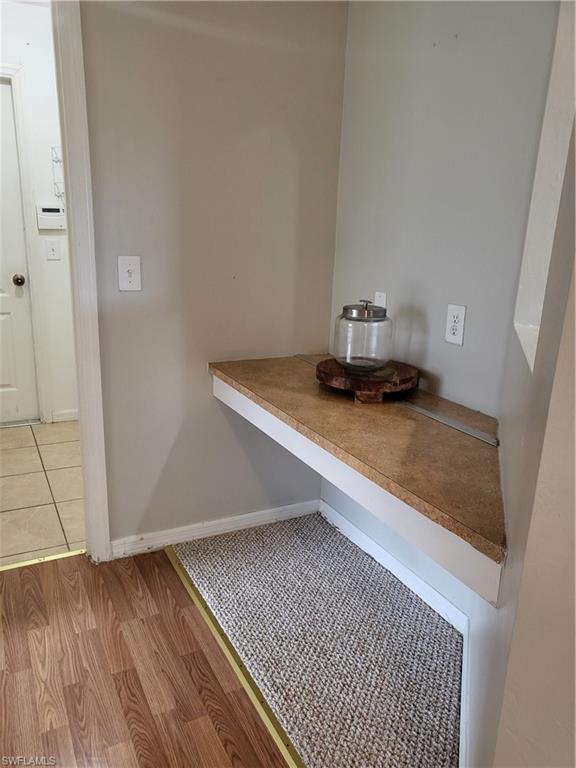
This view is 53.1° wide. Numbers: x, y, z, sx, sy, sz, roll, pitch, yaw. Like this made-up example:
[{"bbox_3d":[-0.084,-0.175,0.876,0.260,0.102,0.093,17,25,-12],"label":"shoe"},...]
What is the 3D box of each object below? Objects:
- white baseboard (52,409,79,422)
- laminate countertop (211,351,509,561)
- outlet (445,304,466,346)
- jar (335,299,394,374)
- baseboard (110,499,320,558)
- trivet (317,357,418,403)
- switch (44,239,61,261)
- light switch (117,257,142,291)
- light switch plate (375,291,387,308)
[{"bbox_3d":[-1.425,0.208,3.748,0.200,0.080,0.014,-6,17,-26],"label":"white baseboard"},{"bbox_3d":[0.281,0.100,1.764,0.547,0.039,1.467,-6,18,-28],"label":"laminate countertop"},{"bbox_3d":[0.525,-0.186,1.819,0.010,0.120,0.075,-6,18,-28],"label":"outlet"},{"bbox_3d":[0.261,-0.169,1.958,0.197,0.228,0.197,2,15,-1],"label":"jar"},{"bbox_3d":[-0.268,0.606,2.473,0.956,0.070,0.014,-6,17,-26],"label":"baseboard"},{"bbox_3d":[0.267,-0.018,1.978,0.340,0.073,0.340,2,15,-1],"label":"trivet"},{"bbox_3d":[-1.407,-0.804,3.462,0.074,0.121,0.010,-6,17,-26],"label":"switch"},{"bbox_3d":[-0.555,-0.387,2.031,0.075,0.120,0.010,-6,17,-26],"label":"light switch"},{"bbox_3d":[0.340,-0.279,2.151,0.010,0.116,0.068,-6,18,-28],"label":"light switch plate"}]

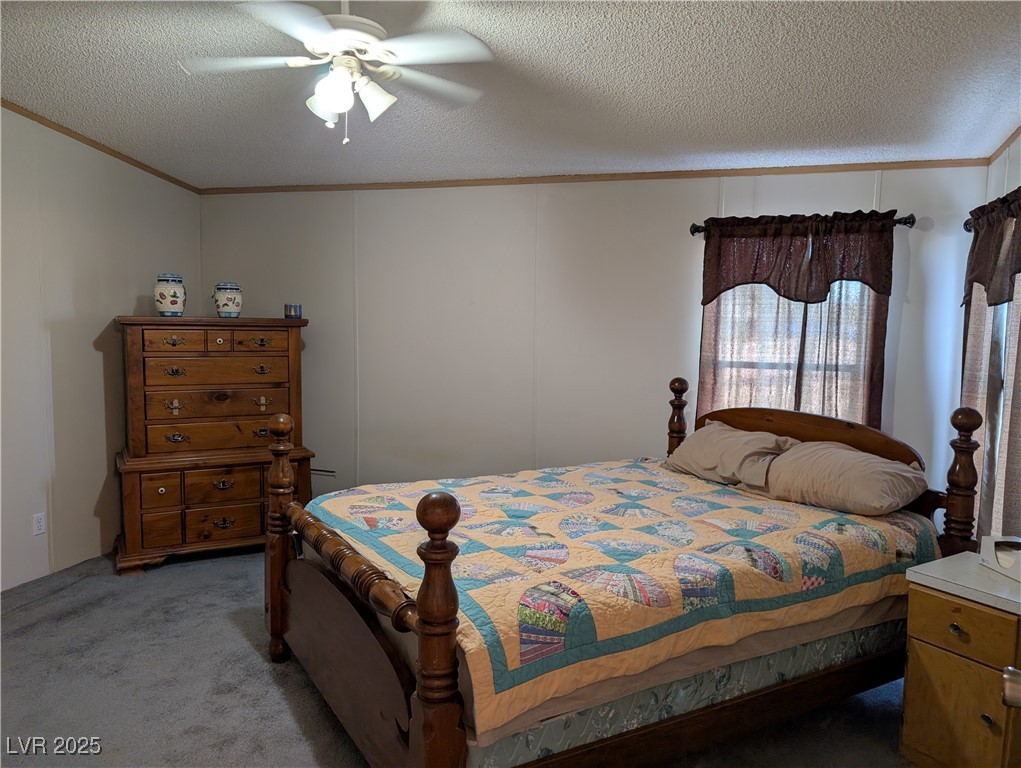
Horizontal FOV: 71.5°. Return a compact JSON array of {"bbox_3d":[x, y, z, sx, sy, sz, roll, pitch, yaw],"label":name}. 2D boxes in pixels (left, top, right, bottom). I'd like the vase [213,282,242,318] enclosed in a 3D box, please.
[{"bbox_3d":[-1.640,-0.484,4.123,0.159,0.212,0.152,-2,5,-32],"label":"vase"}]

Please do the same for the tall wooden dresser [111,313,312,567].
[{"bbox_3d":[-1.711,0.298,4.119,1.022,1.350,0.475,-2,5,-32],"label":"tall wooden dresser"}]

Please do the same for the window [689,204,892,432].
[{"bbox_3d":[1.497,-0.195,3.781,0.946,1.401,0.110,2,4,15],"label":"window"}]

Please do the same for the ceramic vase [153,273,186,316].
[{"bbox_3d":[-1.902,-0.492,3.960,0.164,0.243,0.164,-2,5,-32],"label":"ceramic vase"}]

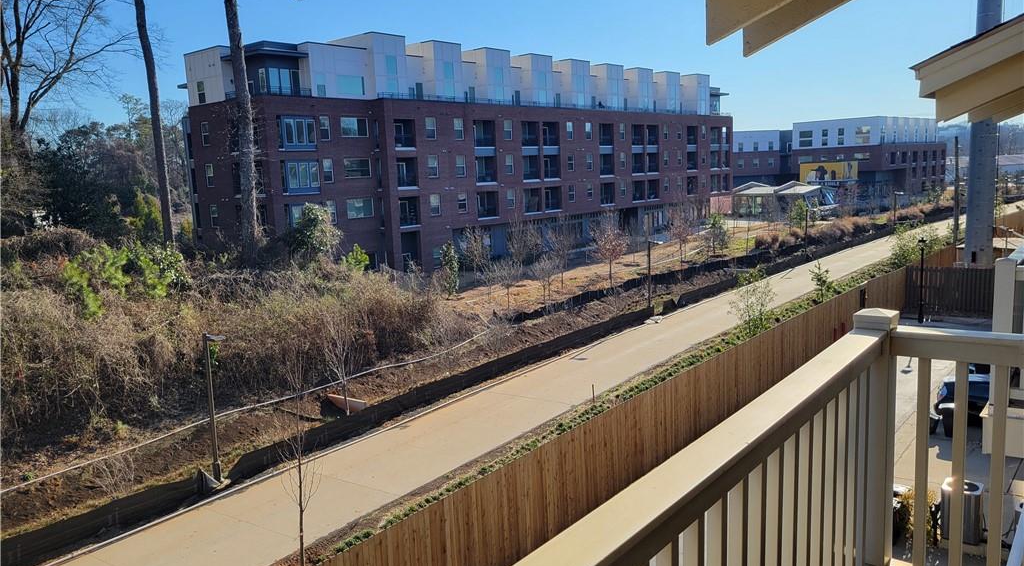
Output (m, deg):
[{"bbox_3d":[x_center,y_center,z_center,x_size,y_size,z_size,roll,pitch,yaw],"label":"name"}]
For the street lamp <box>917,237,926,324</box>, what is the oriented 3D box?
[{"bbox_3d":[20.981,-0.110,39.277,0.480,4.438,0.480,4,10,37],"label":"street lamp"}]

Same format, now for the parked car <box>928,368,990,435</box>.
[{"bbox_3d":[14.754,3.213,25.031,1.830,1.470,4.700,2,9,25],"label":"parked car"}]

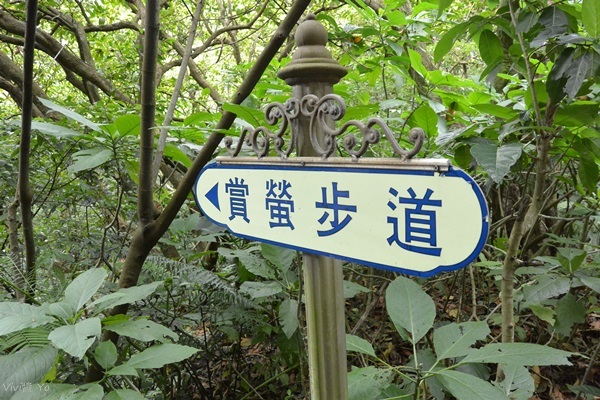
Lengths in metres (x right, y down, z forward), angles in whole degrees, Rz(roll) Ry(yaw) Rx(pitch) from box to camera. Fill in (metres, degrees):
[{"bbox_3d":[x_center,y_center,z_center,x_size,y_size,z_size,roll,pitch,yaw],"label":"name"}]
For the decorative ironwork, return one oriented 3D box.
[{"bbox_3d":[0.007,-0.161,1.011,0.022,0.139,0.607,-13,14,-44],"label":"decorative ironwork"}]

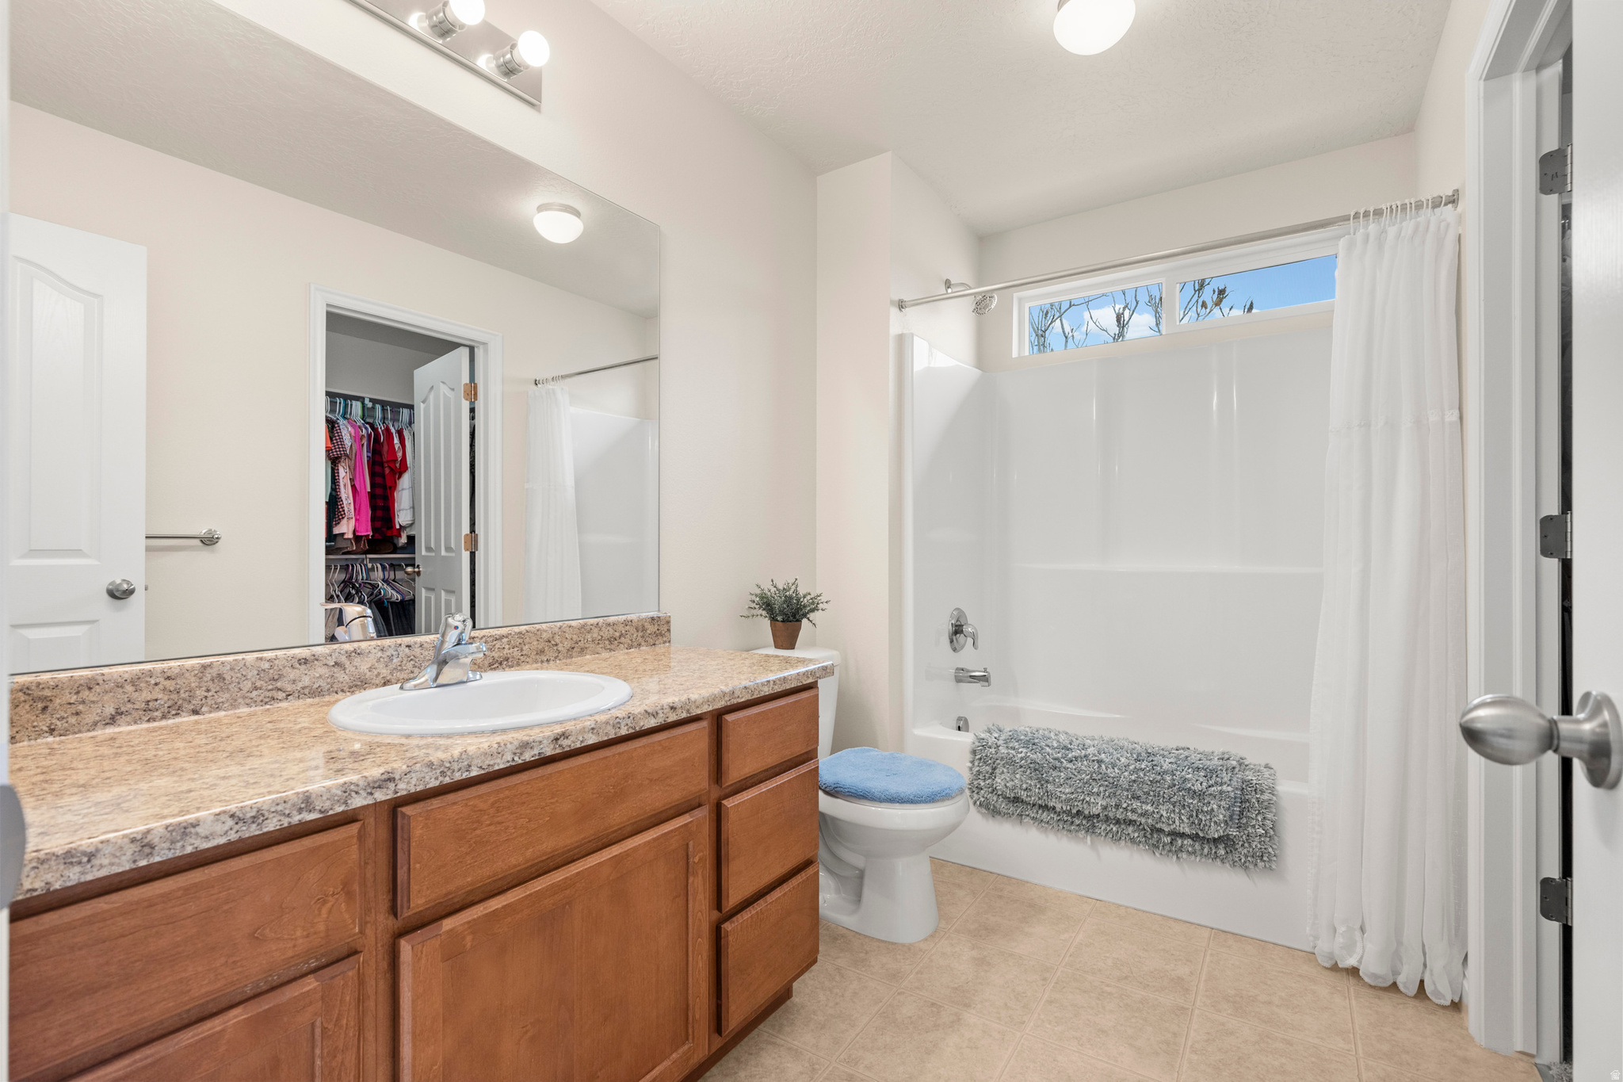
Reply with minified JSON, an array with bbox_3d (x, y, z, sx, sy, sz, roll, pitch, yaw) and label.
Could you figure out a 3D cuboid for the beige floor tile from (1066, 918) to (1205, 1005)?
[{"bbox_3d":[0.842,1.089,1.873,0.301,0.010,0.301,0,-1,34],"label":"beige floor tile"}]

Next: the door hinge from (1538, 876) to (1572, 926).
[{"bbox_3d":[1.522,0.738,1.475,0.050,0.092,0.030,0,-1,34],"label":"door hinge"}]

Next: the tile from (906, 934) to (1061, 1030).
[{"bbox_3d":[0.424,1.087,1.789,0.301,0.010,0.301,0,-1,34],"label":"tile"}]

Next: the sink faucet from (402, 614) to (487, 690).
[{"bbox_3d":[-0.649,0.203,1.329,0.150,0.130,0.155,0,-1,34],"label":"sink faucet"}]

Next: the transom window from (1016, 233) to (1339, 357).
[{"bbox_3d":[1.388,-0.931,2.786,1.223,0.277,0.080,0,-1,34],"label":"transom window"}]

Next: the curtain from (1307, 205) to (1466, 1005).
[{"bbox_3d":[1.414,0.135,1.795,0.307,1.887,0.150,0,-1,34],"label":"curtain"}]

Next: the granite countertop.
[{"bbox_3d":[-0.575,0.301,1.292,0.548,0.037,1.420,0,-1,34],"label":"granite countertop"}]

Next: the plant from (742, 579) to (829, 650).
[{"bbox_3d":[-0.086,0.236,2.318,0.250,0.230,0.260,0,-1,0],"label":"plant"}]

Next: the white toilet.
[{"bbox_3d":[0.120,0.717,2.139,0.729,0.735,0.450,0,-1,34],"label":"white toilet"}]

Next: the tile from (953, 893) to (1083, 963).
[{"bbox_3d":[0.591,1.090,2.040,0.301,0.010,0.301,0,-1,34],"label":"tile"}]

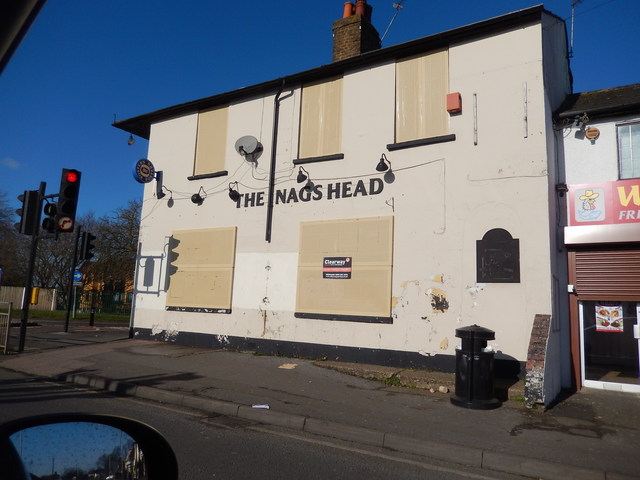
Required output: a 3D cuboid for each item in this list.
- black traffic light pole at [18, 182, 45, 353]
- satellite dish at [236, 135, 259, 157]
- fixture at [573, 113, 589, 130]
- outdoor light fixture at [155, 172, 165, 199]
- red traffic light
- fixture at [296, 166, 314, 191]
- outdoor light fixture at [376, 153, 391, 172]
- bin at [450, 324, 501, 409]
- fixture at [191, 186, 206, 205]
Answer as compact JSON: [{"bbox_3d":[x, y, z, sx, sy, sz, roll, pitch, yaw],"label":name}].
[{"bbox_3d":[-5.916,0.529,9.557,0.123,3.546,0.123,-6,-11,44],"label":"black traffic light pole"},{"bbox_3d":[-1.520,-1.953,9.582,0.473,0.424,0.335,0,-8,16],"label":"satellite dish"},{"bbox_3d":[4.057,-1.846,7.199,0.217,0.276,0.246,-3,-9,31],"label":"fixture"},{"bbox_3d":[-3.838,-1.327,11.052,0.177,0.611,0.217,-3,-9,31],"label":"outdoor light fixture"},{"bbox_3d":[-5.080,-1.293,9.456,0.256,0.256,0.177,8,-10,-35],"label":"red traffic light"},{"bbox_3d":[-0.294,-1.214,8.771,0.236,0.345,0.355,-3,-9,31],"label":"fixture"},{"bbox_3d":[1.091,-1.326,7.941,0.217,0.325,0.355,-3,-9,31],"label":"outdoor light fixture"},{"bbox_3d":[2.060,1.653,6.094,0.601,1.044,0.601,-3,-9,31],"label":"bin"},{"bbox_3d":[-2.683,-0.985,10.232,0.256,0.355,0.335,-3,-9,31],"label":"fixture"}]

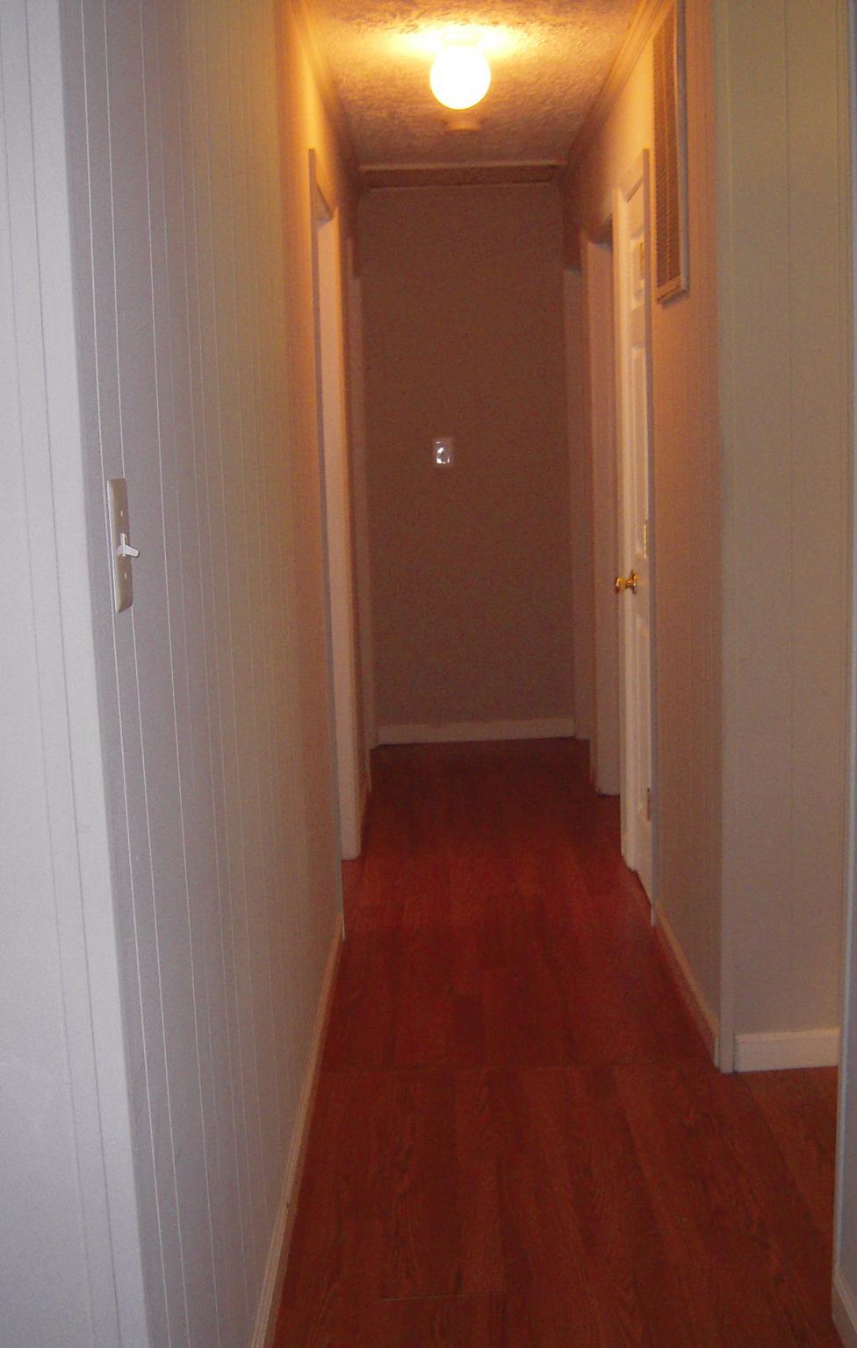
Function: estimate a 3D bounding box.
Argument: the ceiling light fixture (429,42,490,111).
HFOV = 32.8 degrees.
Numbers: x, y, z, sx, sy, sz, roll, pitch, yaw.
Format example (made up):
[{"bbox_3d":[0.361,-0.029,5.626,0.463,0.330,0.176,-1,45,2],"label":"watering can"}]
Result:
[{"bbox_3d":[0.081,-1.581,3.820,0.158,0.190,0.158,-2,10,0],"label":"ceiling light fixture"}]

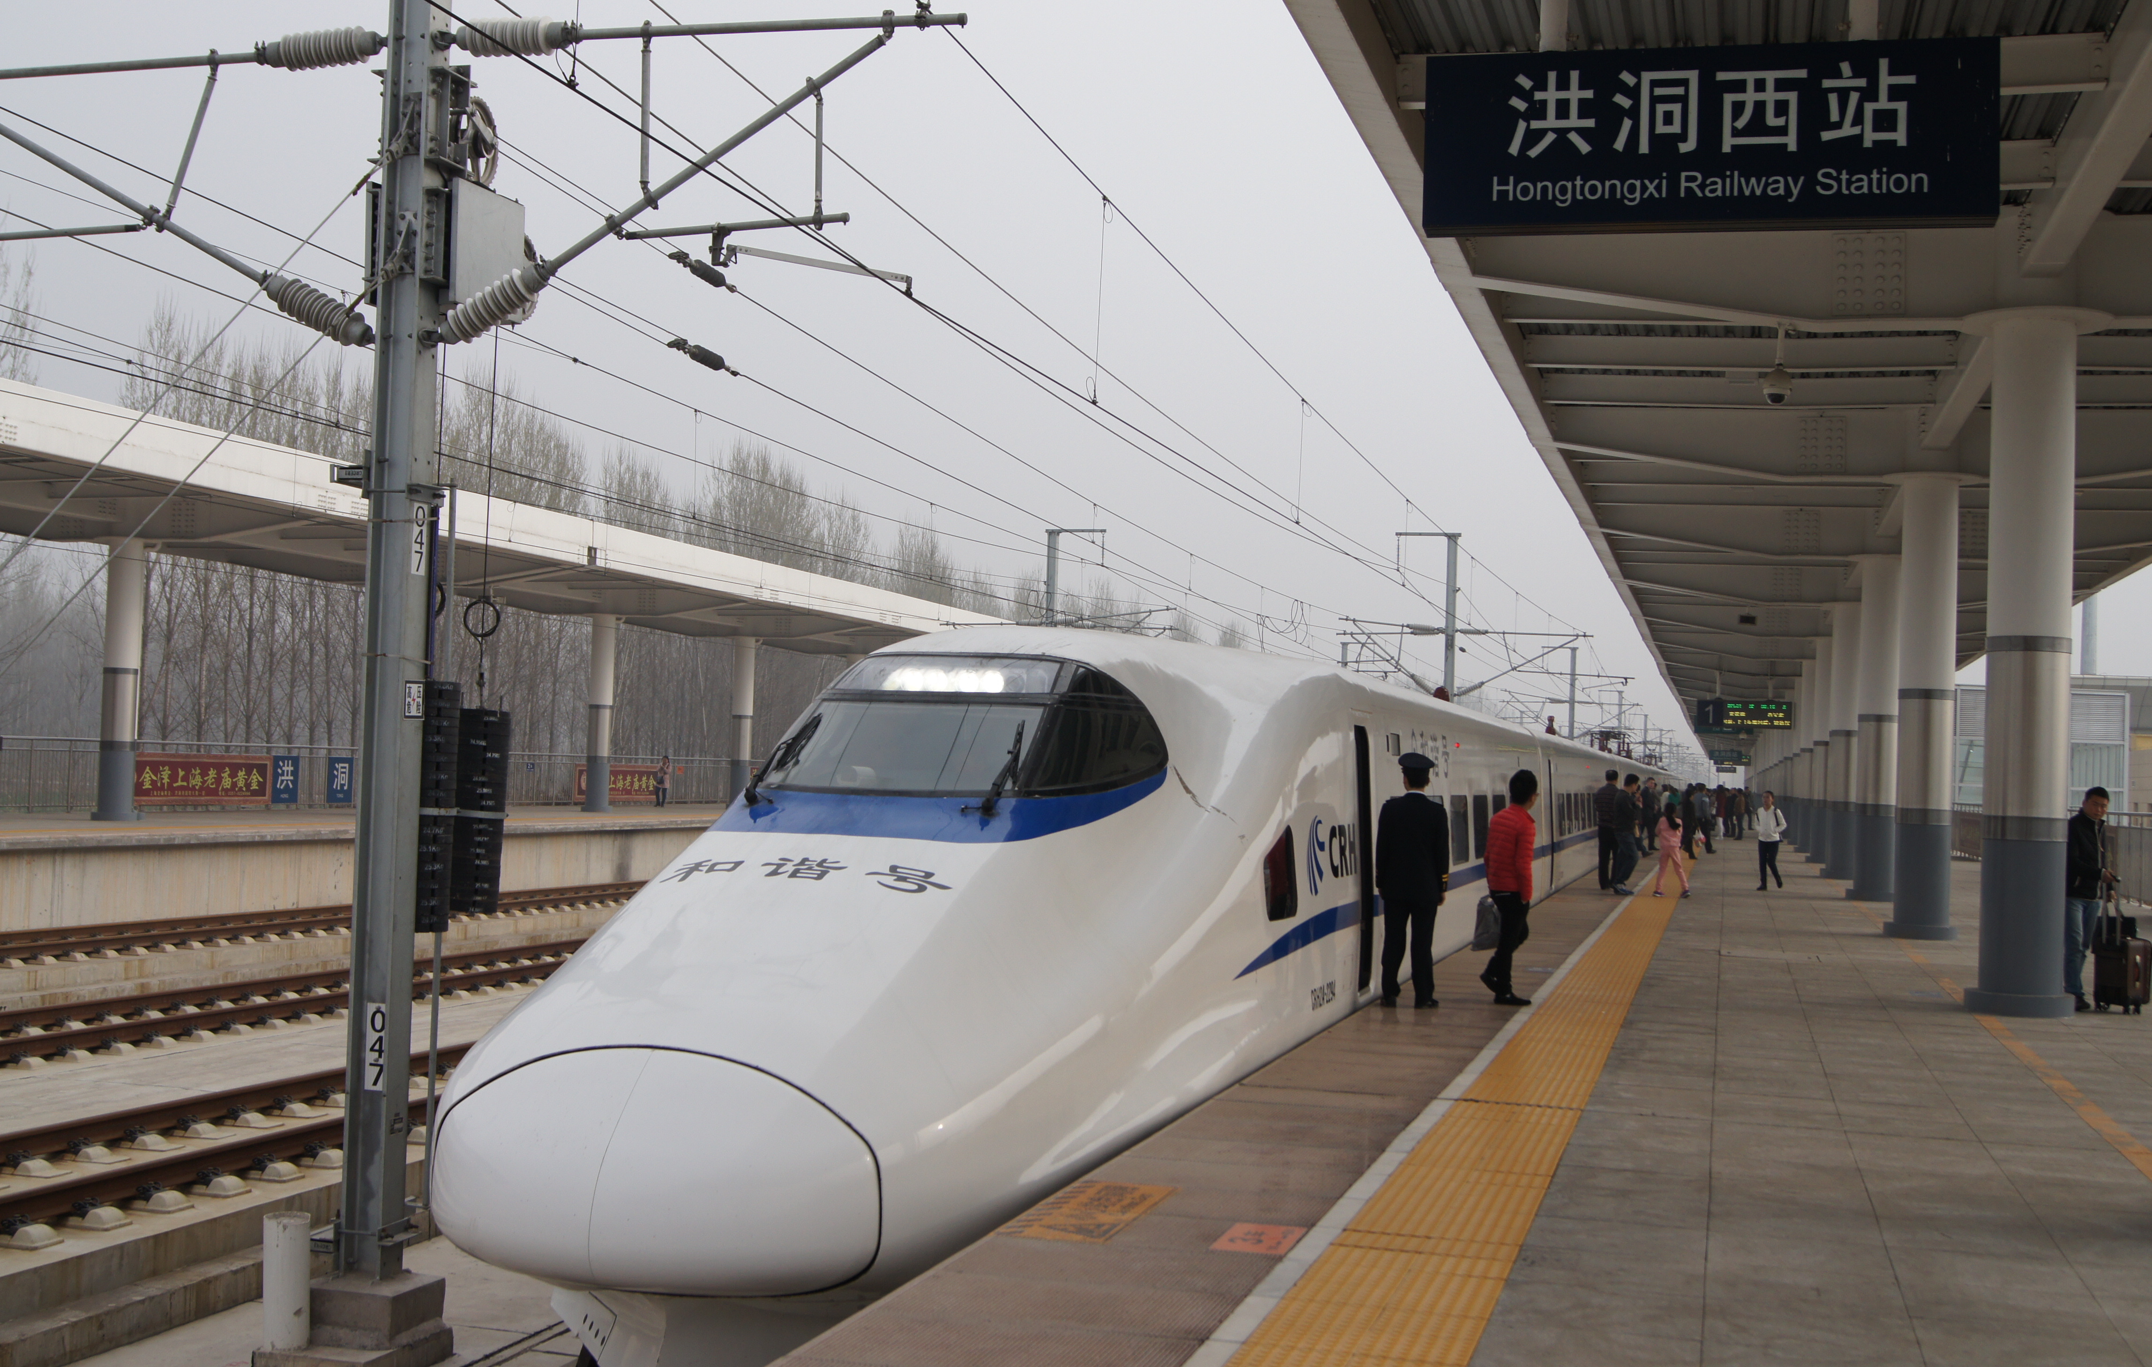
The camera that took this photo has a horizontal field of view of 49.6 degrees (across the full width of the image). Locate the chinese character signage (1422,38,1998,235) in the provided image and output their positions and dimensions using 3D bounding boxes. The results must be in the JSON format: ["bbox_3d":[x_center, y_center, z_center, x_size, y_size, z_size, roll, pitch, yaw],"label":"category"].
[{"bbox_3d":[2.364,-2.042,8.767,2.070,0.665,0.160,1,-2,16],"label":"chinese character signage"}]

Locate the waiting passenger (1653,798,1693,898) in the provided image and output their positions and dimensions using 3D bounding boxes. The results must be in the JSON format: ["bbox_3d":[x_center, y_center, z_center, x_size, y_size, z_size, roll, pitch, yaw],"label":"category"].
[{"bbox_3d":[8.632,2.398,33.717,0.500,1.370,0.450,2,-2,9],"label":"waiting passenger"}]

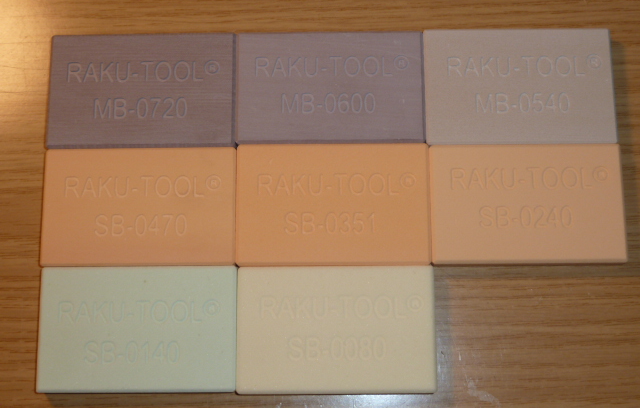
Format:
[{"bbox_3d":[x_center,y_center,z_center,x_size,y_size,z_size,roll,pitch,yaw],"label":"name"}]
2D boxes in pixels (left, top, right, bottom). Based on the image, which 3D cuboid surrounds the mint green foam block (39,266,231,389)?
[{"bbox_3d":[-0.075,0.052,0.401,0.081,0.010,0.051,-1,78,1],"label":"mint green foam block"}]

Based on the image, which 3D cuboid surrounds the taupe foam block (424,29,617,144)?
[{"bbox_3d":[0.086,-0.050,0.420,0.081,0.010,0.051,0,78,1],"label":"taupe foam block"}]

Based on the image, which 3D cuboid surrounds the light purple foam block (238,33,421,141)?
[{"bbox_3d":[0.005,-0.050,0.421,0.081,0.010,0.051,0,78,1],"label":"light purple foam block"}]

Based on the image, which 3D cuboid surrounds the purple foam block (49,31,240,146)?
[{"bbox_3d":[-0.077,-0.048,0.422,0.081,0.010,0.051,0,78,1],"label":"purple foam block"}]

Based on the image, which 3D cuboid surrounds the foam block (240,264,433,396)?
[{"bbox_3d":[0.007,0.053,0.400,0.081,0.010,0.051,0,78,1],"label":"foam block"}]

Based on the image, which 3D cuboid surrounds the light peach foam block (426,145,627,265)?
[{"bbox_3d":[0.087,0.001,0.409,0.081,0.010,0.051,0,78,1],"label":"light peach foam block"}]

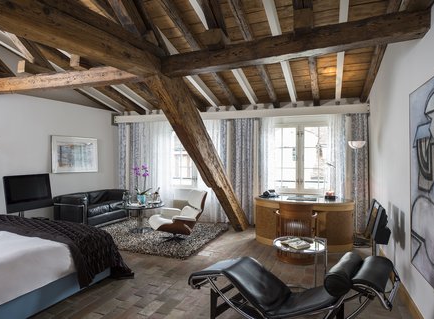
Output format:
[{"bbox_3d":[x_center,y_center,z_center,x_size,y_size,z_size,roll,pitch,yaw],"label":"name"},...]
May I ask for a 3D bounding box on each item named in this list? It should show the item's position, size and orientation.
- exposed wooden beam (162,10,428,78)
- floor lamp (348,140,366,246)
[{"bbox_3d":[0.545,-1.080,2.960,2.620,0.215,0.220,0,0,29],"label":"exposed wooden beam"},{"bbox_3d":[2.368,0.542,4.951,0.290,1.730,0.290,0,0,20],"label":"floor lamp"}]

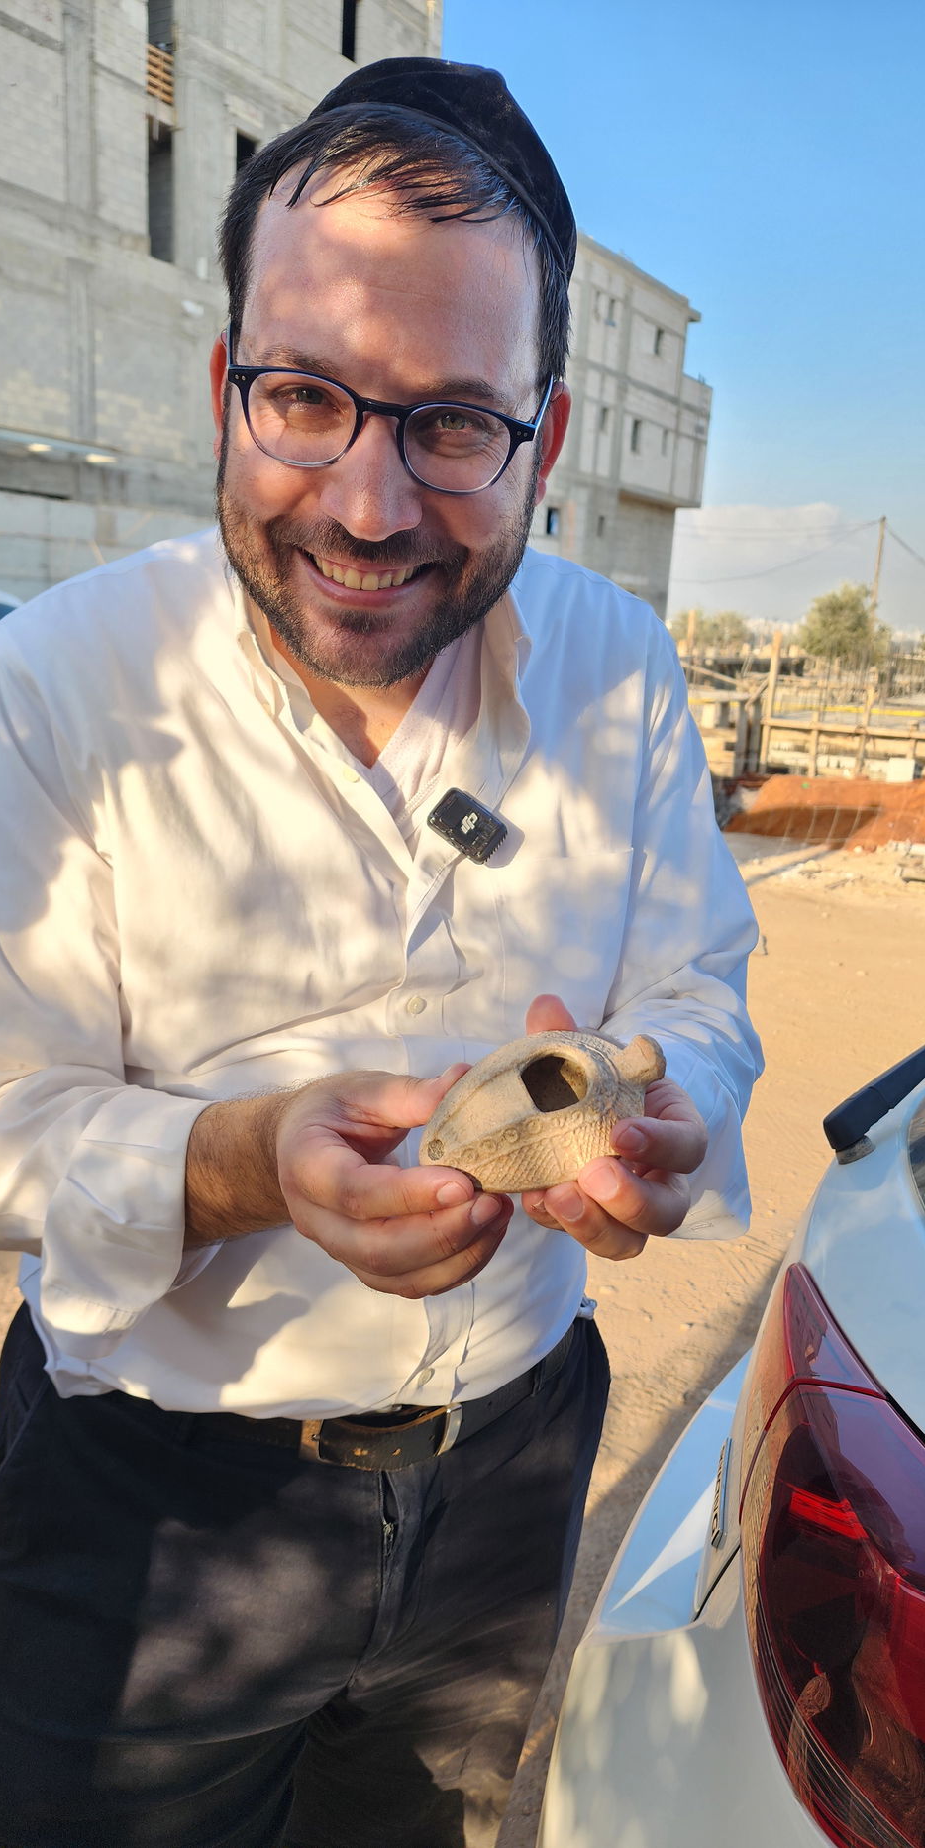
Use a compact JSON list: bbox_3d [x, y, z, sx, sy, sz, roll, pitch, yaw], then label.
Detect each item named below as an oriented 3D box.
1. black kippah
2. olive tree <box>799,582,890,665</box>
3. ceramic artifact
[{"bbox_3d":[0.000,-0.397,0.640,0.162,0.073,0.162,25,6,-15],"label":"black kippah"},{"bbox_3d":[14.956,-11.203,48.000,3.600,4.400,3.500,3,13,0],"label":"olive tree"},{"bbox_3d":[0.038,0.087,0.560,0.117,0.052,0.074,-21,43,-12],"label":"ceramic artifact"}]

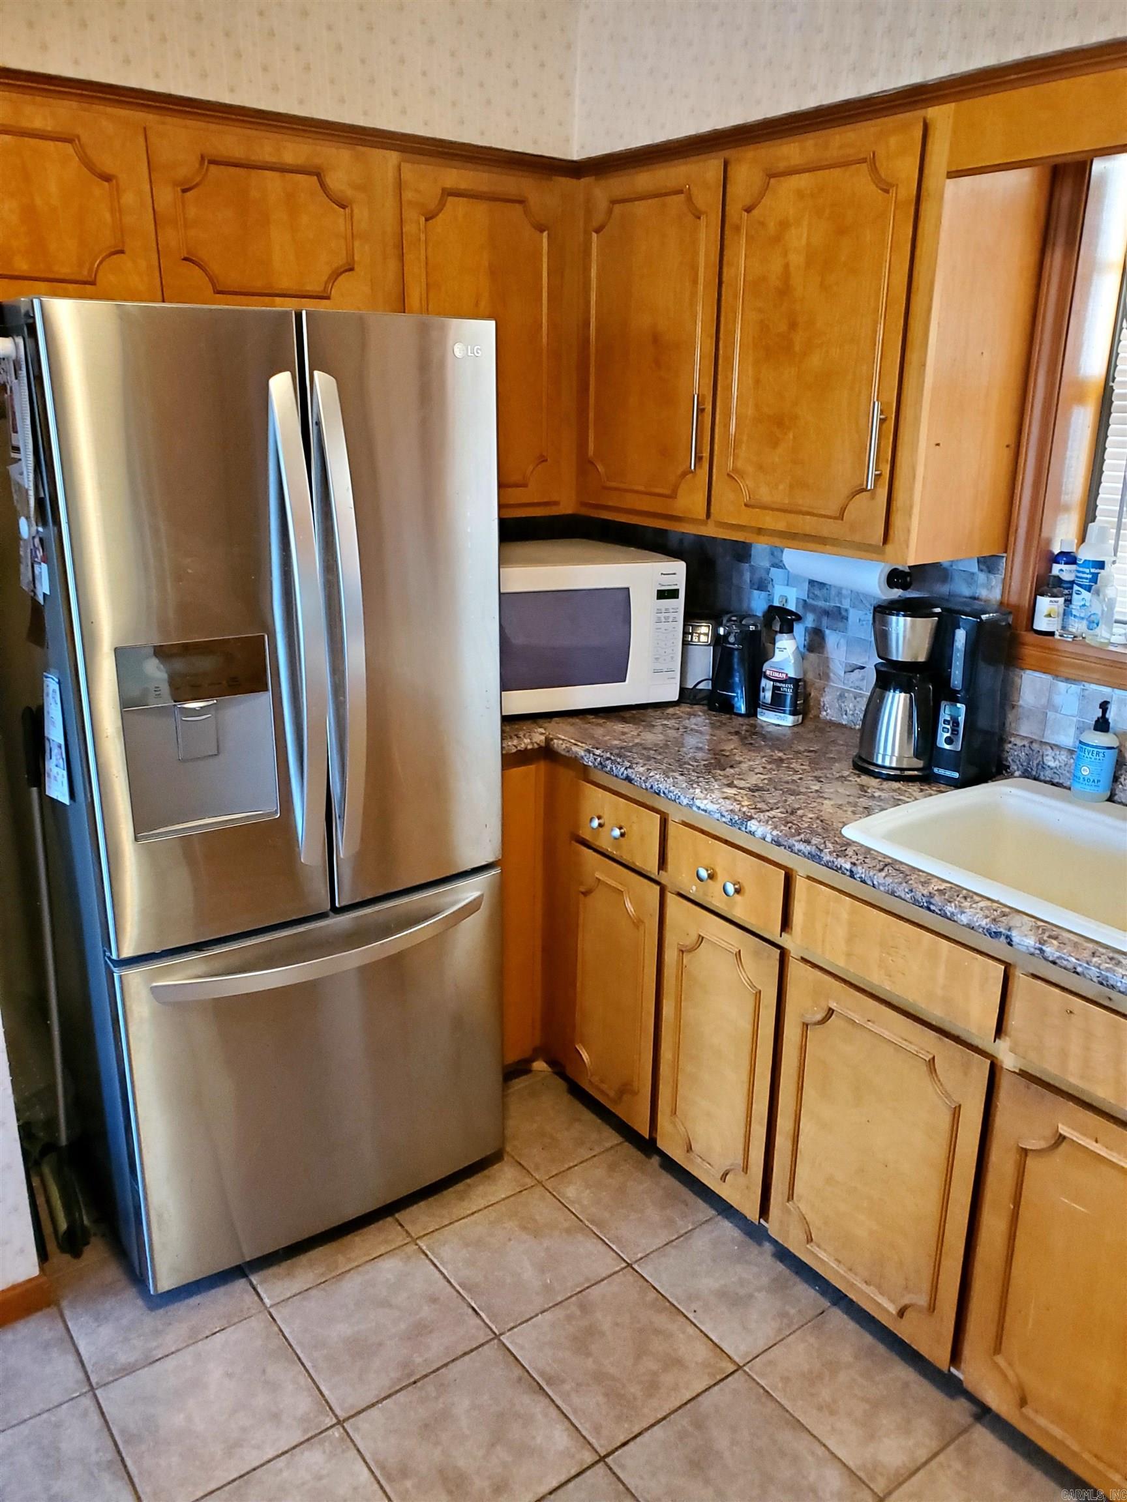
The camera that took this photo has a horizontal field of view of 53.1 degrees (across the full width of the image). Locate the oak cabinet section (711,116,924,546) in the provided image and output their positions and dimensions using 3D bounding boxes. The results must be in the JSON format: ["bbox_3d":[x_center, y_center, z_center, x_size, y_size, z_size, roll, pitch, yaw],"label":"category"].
[{"bbox_3d":[0.581,-0.782,2.199,0.335,0.690,0.451,-12,21,-35],"label":"oak cabinet section"}]

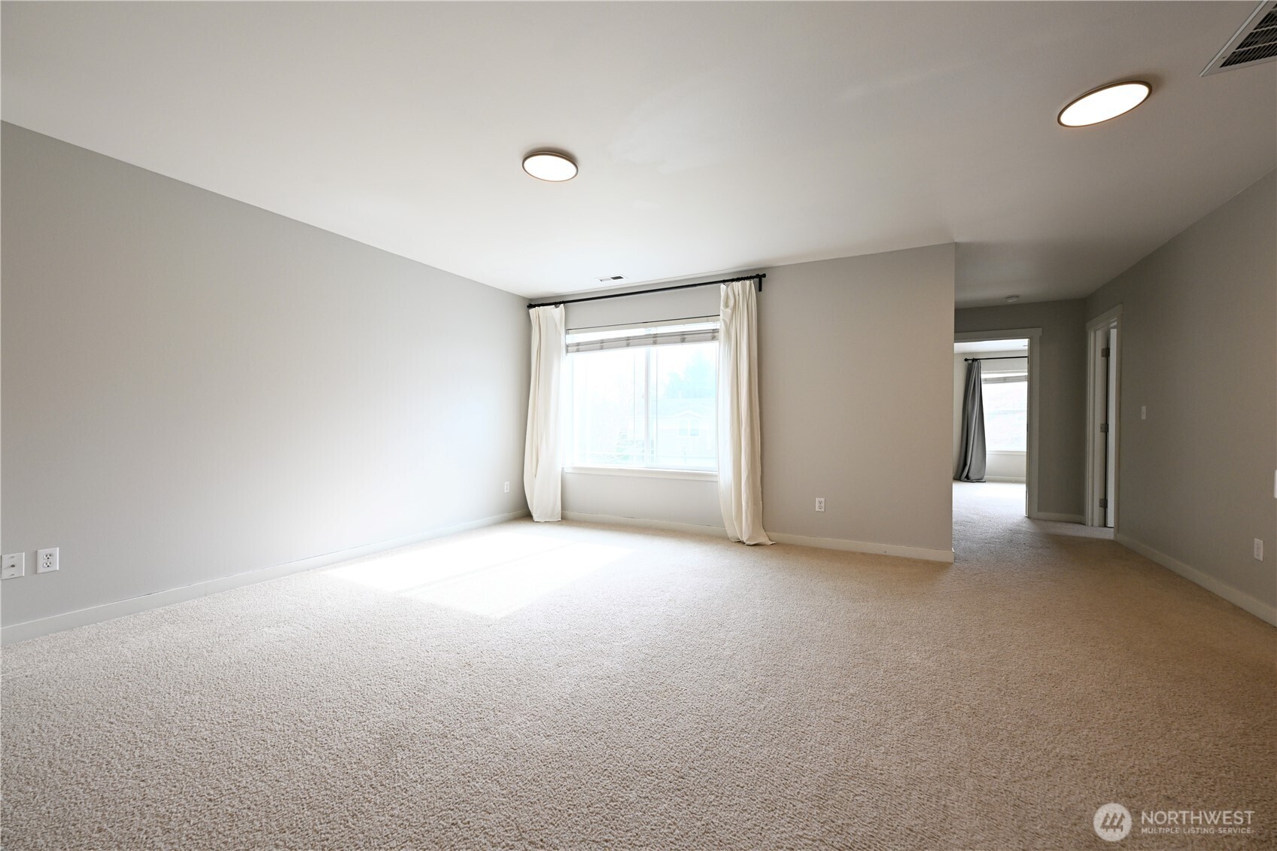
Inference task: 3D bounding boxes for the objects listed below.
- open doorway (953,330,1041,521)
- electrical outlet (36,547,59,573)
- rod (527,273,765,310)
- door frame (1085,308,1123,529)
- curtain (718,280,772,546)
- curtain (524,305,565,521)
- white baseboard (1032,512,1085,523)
[{"bbox_3d":[4.094,-0.021,5.811,0.970,2.150,0.130,1,0,28],"label":"open doorway"},{"bbox_3d":[-2.883,0.662,2.429,0.009,0.114,0.071,1,0,28],"label":"electrical outlet"},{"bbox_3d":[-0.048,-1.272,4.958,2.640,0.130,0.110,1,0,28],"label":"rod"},{"bbox_3d":[4.613,-0.016,4.866,0.130,2.155,0.975,1,0,28],"label":"door frame"},{"bbox_3d":[0.932,-0.109,4.396,0.470,2.290,0.195,1,0,28],"label":"curtain"},{"bbox_3d":[-1.042,-0.135,5.337,0.450,2.300,0.210,1,0,28],"label":"curtain"},{"bbox_3d":[4.644,1.015,5.463,0.405,0.088,0.017,1,0,28],"label":"white baseboard"}]

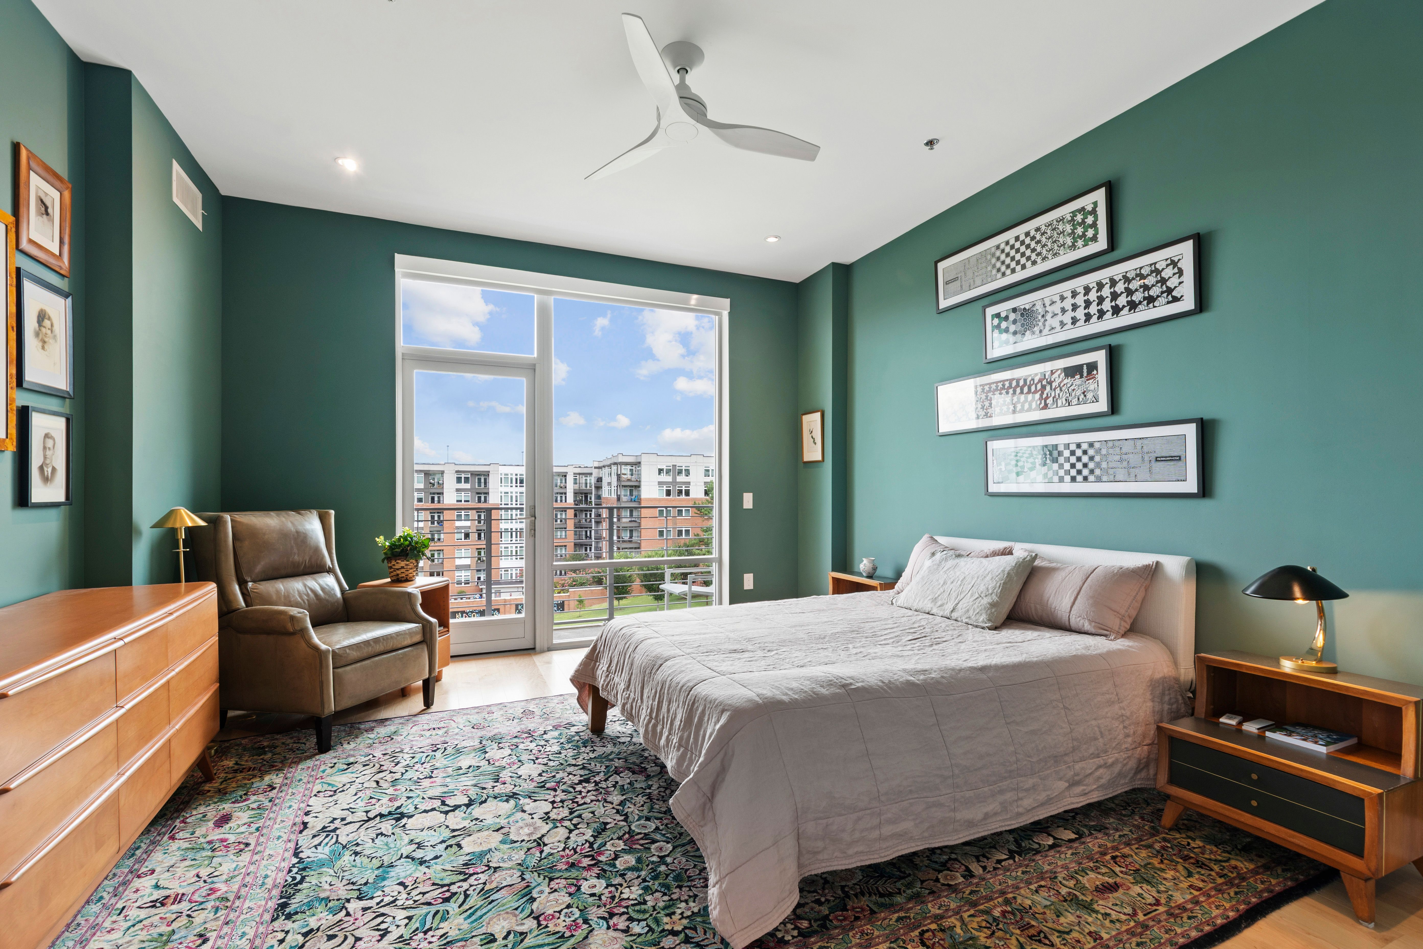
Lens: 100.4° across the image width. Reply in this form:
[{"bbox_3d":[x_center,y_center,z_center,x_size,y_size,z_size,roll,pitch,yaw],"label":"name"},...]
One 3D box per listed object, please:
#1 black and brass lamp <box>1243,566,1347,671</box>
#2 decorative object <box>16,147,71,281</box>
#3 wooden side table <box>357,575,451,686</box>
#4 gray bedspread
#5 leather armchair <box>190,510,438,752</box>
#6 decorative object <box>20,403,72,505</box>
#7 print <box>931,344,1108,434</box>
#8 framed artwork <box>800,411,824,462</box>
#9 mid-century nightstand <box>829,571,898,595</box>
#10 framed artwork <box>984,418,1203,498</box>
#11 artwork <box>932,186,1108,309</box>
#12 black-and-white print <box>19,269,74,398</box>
[{"bbox_3d":[1.964,0.477,1.988,0.270,0.345,0.260,0,-1,26],"label":"black and brass lamp"},{"bbox_3d":[-2.669,-1.033,2.378,0.030,0.395,0.350,0,-1,-25],"label":"decorative object"},{"bbox_3d":[-1.832,0.957,3.542,0.360,0.624,0.390,-1,-1,13],"label":"wooden side table"},{"bbox_3d":[0.640,0.937,2.629,2.160,0.528,1.632,0,-1,-24],"label":"gray bedspread"},{"bbox_3d":[-2.076,0.750,3.172,0.900,1.080,0.690,0,-1,21],"label":"leather armchair"},{"bbox_3d":[-2.446,-0.061,2.188,0.028,0.354,0.258,0,-1,-24],"label":"decorative object"},{"bbox_3d":[1.695,-0.434,3.337,0.030,0.332,1.110,0,-1,-24],"label":"print"},{"bbox_3d":[0.860,-0.320,5.084,0.025,0.430,0.295,0,-1,-25],"label":"framed artwork"},{"bbox_3d":[0.997,0.967,3.941,0.504,0.578,0.528,0,-1,-24],"label":"mid-century nightstand"},{"bbox_3d":[1.896,-0.060,3.087,0.028,0.346,1.120,0,-1,-25],"label":"framed artwork"},{"bbox_3d":[1.694,-1.222,3.341,0.030,0.336,1.110,0,-1,-24],"label":"artwork"},{"bbox_3d":[-2.678,-0.550,2.398,0.025,0.445,0.345,0,-1,-25],"label":"black-and-white print"}]

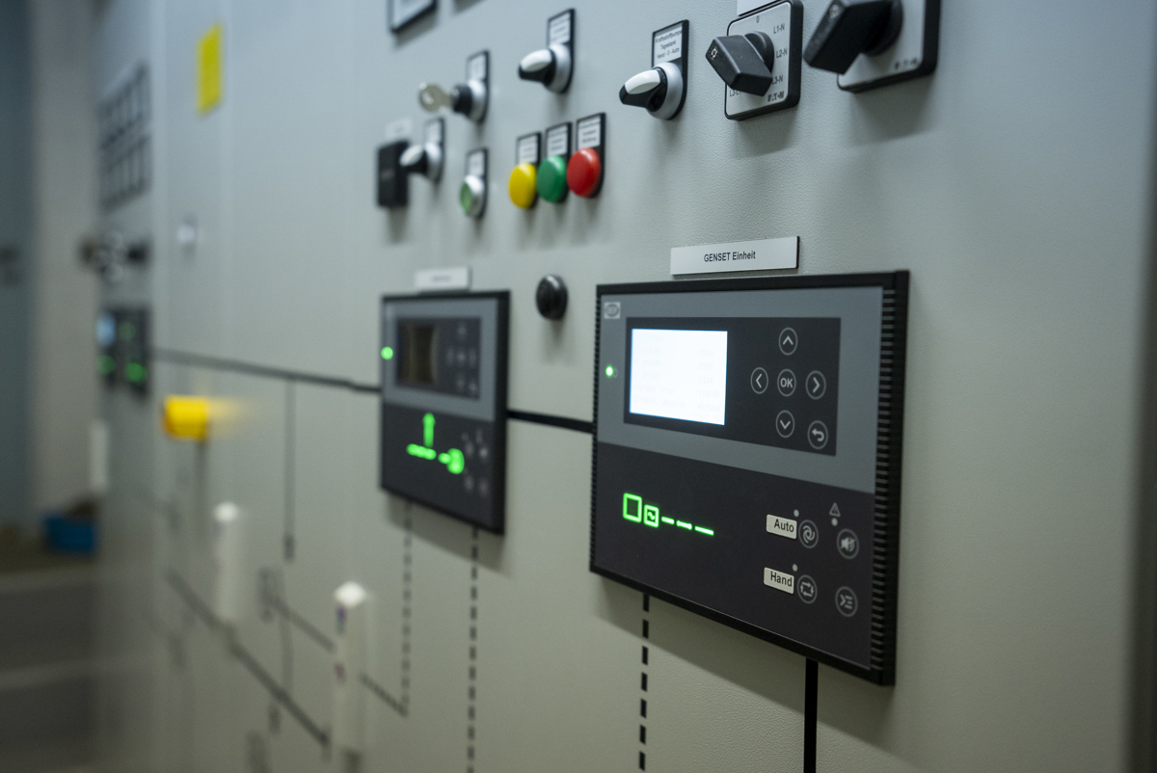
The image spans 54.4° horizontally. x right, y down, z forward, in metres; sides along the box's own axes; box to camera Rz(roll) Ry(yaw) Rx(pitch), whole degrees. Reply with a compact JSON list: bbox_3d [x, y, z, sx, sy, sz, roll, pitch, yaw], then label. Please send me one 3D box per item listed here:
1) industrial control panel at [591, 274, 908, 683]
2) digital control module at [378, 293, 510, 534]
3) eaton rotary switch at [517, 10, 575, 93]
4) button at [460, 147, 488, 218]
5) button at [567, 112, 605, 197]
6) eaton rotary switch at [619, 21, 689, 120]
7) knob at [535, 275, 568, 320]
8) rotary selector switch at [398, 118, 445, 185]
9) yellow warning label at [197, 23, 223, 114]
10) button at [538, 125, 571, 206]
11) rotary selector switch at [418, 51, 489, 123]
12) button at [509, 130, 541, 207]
[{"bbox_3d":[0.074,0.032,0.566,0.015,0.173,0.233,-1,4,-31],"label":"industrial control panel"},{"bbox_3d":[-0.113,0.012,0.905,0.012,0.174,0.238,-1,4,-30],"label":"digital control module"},{"bbox_3d":[-0.023,-0.213,0.718,0.029,0.051,0.030,-1,4,-30],"label":"eaton rotary switch"},{"bbox_3d":[-0.079,-0.149,0.835,0.013,0.050,0.030,-1,4,-30],"label":"button"},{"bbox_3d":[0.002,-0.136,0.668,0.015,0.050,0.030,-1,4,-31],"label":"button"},{"bbox_3d":[0.037,-0.166,0.594,0.031,0.050,0.030,-1,4,-31],"label":"eaton rotary switch"},{"bbox_3d":[-0.019,-0.057,0.723,0.009,0.028,0.028,-1,4,-31],"label":"knob"},{"bbox_3d":[-0.122,-0.179,0.860,0.030,0.050,0.030,-1,4,-31],"label":"rotary selector switch"},{"bbox_3d":[-0.543,-0.463,1.654,0.002,0.108,0.140,-1,4,-30],"label":"yellow warning label"},{"bbox_3d":[-0.017,-0.143,0.727,0.012,0.050,0.030,-1,4,-30],"label":"button"},{"bbox_3d":[-0.090,-0.210,0.789,0.046,0.050,0.030,-1,4,-31],"label":"rotary selector switch"},{"bbox_3d":[-0.038,-0.145,0.763,0.012,0.050,0.030,-1,4,-30],"label":"button"}]

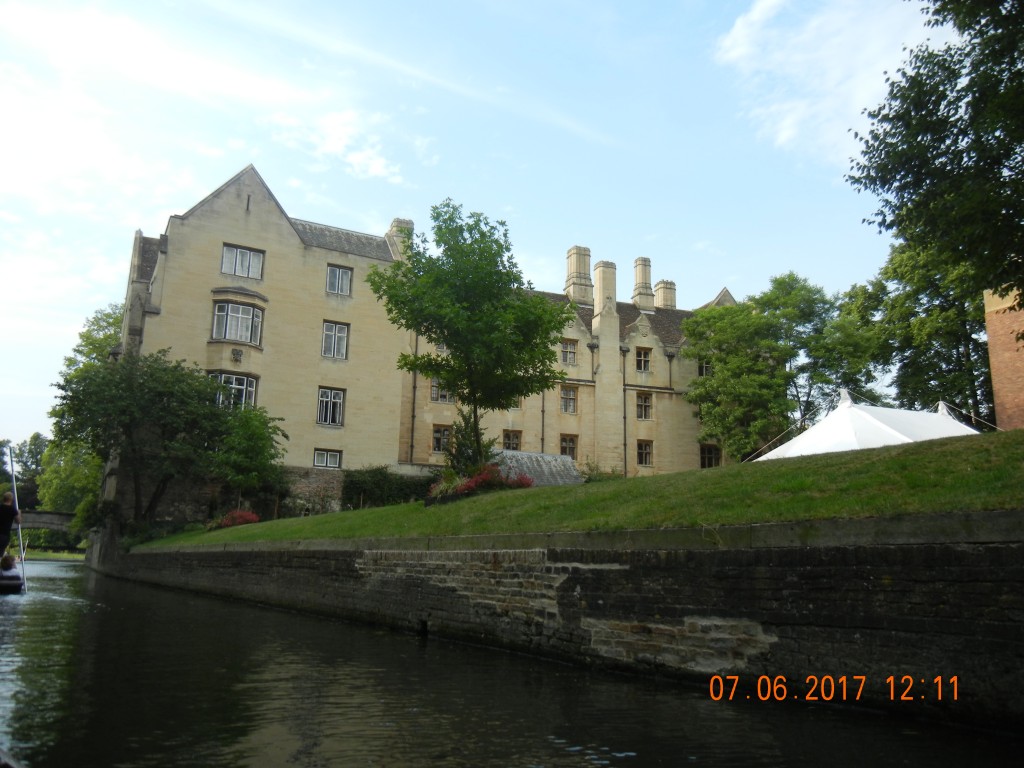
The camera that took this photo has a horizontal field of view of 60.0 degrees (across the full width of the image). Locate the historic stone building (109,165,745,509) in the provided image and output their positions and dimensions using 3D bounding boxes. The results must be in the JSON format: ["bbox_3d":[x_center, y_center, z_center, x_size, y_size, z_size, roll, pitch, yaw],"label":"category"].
[{"bbox_3d":[-3.792,-0.261,54.287,35.700,18.500,17.000,6,-13,-23],"label":"historic stone building"}]

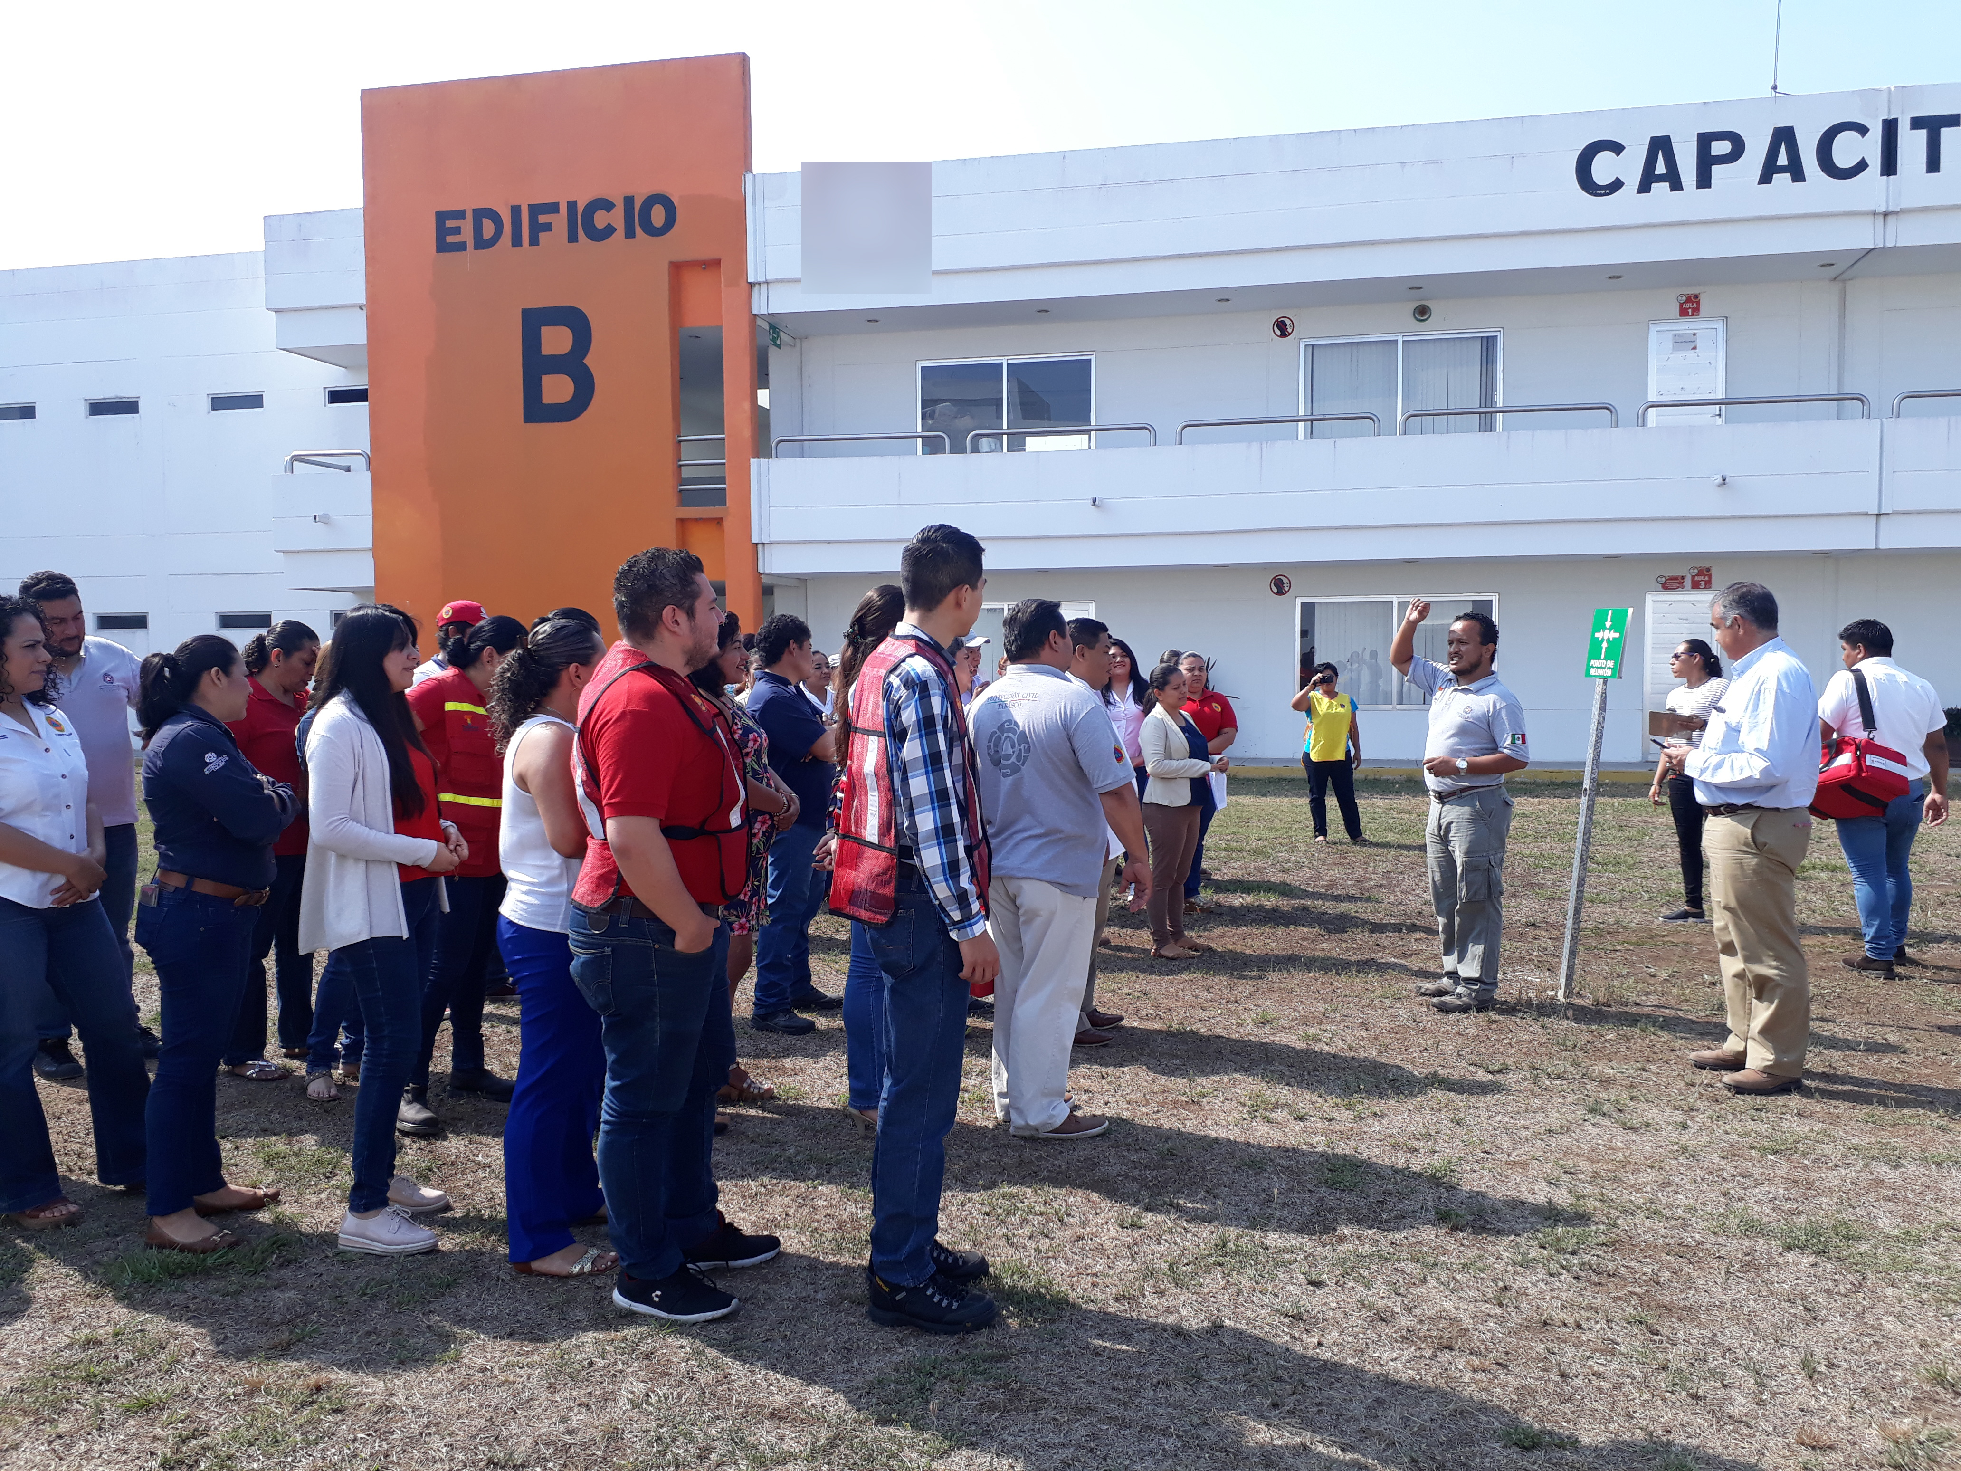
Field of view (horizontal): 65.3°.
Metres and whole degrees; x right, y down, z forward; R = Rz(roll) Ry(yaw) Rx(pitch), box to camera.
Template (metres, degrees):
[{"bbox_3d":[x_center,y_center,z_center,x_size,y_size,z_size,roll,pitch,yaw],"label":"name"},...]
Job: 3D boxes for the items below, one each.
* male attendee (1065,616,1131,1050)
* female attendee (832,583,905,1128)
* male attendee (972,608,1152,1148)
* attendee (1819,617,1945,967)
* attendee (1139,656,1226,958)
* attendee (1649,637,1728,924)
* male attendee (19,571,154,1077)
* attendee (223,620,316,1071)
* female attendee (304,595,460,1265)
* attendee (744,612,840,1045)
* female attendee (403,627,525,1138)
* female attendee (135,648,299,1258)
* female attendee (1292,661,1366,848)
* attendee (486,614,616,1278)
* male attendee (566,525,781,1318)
[{"bbox_3d":[0.400,0.365,6.087,0.380,1.670,0.500,-1,3,-17],"label":"male attendee"},{"bbox_3d":[-0.320,0.371,4.829,0.420,1.688,0.480,-3,4,-32],"label":"female attendee"},{"bbox_3d":[0.250,0.414,4.880,0.420,1.689,0.580,-2,3,-33],"label":"male attendee"},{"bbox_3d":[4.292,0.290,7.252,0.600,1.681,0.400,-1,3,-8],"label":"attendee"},{"bbox_3d":[1.047,0.387,8.043,0.420,1.521,0.480,1,4,32],"label":"attendee"},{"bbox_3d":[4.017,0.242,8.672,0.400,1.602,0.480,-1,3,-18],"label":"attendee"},{"bbox_3d":[-3.258,0.308,5.497,0.400,1.792,0.580,2,4,42],"label":"male attendee"},{"bbox_3d":[-2.598,0.397,5.594,0.420,1.637,0.480,0,3,20],"label":"attendee"},{"bbox_3d":[-1.556,0.479,3.926,0.440,1.618,0.460,0,2,3],"label":"female attendee"},{"bbox_3d":[-0.789,0.337,6.383,0.420,1.699,0.520,-1,2,-10],"label":"attendee"},{"bbox_3d":[-1.707,0.426,4.964,0.450,1.639,0.540,0,3,20],"label":"female attendee"},{"bbox_3d":[-2.019,0.527,4.013,0.410,1.577,0.500,-2,3,-20],"label":"female attendee"},{"bbox_3d":[2.887,0.142,12.667,0.580,1.488,0.380,-1,3,0],"label":"female attendee"},{"bbox_3d":[-1.087,0.506,3.816,0.380,1.608,0.480,-2,3,-26],"label":"attendee"},{"bbox_3d":[-0.735,0.443,3.542,0.480,1.746,0.600,-2,3,-15],"label":"male attendee"}]

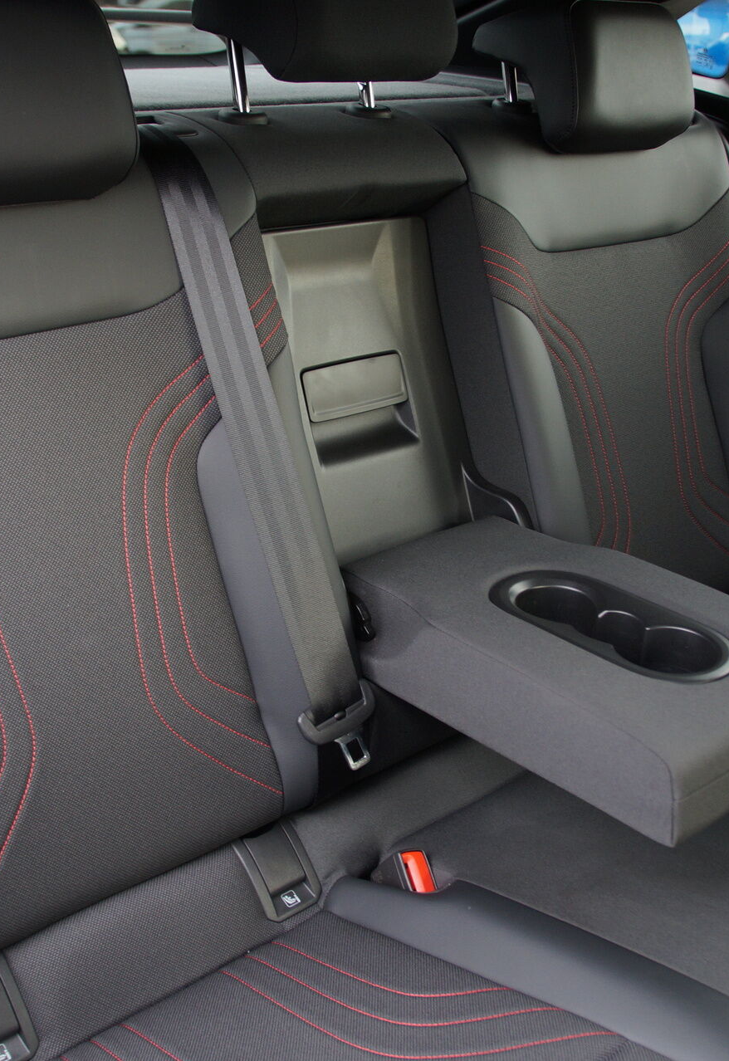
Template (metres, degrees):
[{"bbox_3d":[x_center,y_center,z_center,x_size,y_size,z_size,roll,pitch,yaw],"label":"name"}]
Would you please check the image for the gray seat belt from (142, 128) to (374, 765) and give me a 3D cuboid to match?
[{"bbox_3d":[-0.087,-0.059,0.997,0.070,0.530,0.055,-19,10,-22],"label":"gray seat belt"}]

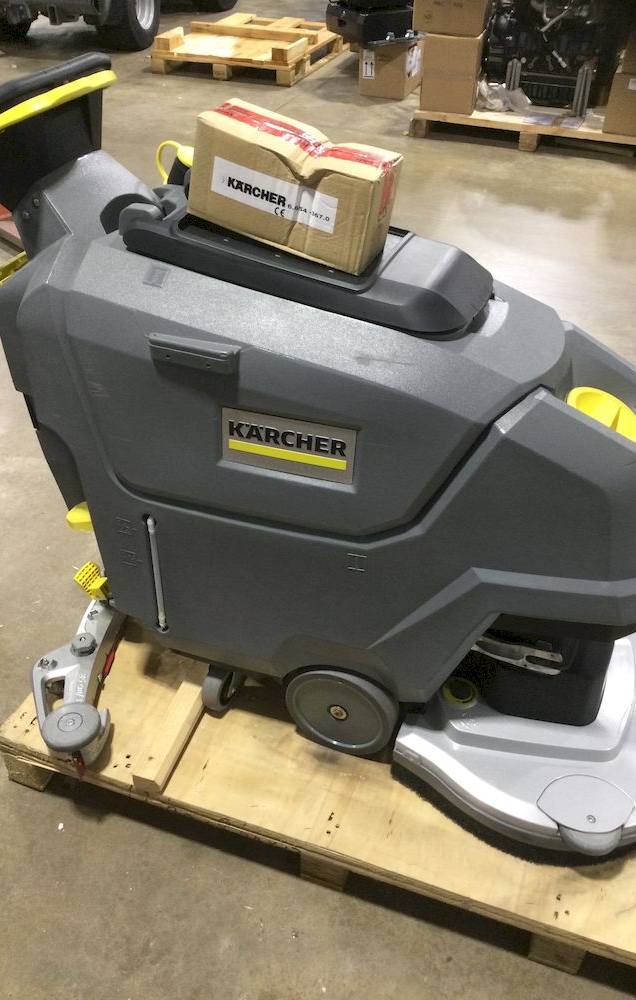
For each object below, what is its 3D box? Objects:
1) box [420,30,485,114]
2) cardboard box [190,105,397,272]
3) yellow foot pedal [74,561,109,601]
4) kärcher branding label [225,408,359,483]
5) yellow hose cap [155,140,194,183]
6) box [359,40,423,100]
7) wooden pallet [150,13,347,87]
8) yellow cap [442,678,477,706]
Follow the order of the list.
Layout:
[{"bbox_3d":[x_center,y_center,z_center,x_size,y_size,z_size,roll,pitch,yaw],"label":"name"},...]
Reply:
[{"bbox_3d":[0.685,-2.150,4.482,0.258,0.348,0.220,12,41,15],"label":"box"},{"bbox_3d":[-0.031,-0.407,1.160,0.246,0.128,0.097,24,43,11],"label":"cardboard box"},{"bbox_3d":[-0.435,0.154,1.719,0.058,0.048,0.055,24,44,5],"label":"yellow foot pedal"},{"bbox_3d":[-0.039,-0.076,1.215,0.188,0.088,0.008,12,42,15],"label":"kärcher branding label"},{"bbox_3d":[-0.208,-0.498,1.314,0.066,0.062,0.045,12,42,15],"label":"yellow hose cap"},{"bbox_3d":[0.442,-2.546,5.188,0.275,0.310,0.370,15,42,18],"label":"box"},{"bbox_3d":[-0.381,-2.960,5.775,0.950,0.208,1.080,15,42,18],"label":"wooden pallet"},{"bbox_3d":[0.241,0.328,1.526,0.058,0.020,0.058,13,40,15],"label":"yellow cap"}]

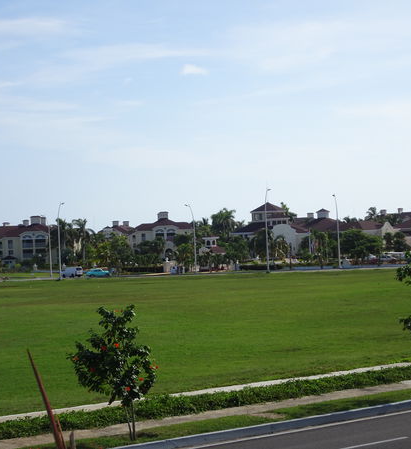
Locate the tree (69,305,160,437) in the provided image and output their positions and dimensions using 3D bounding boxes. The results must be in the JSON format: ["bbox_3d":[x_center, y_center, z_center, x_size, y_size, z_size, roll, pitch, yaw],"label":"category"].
[{"bbox_3d":[-2.917,4.719,36.900,2.650,4.200,2.500,-2,-1,0],"label":"tree"}]

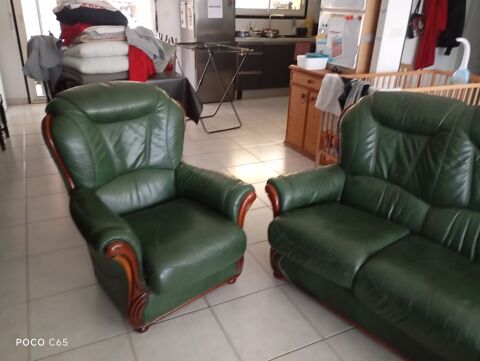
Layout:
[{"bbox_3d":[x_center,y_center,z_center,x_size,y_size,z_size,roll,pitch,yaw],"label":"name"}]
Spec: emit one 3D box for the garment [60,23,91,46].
[{"bbox_3d":[-1.440,-1.286,3.422,0.297,0.191,0.319,-16,31,-36],"label":"garment"}]

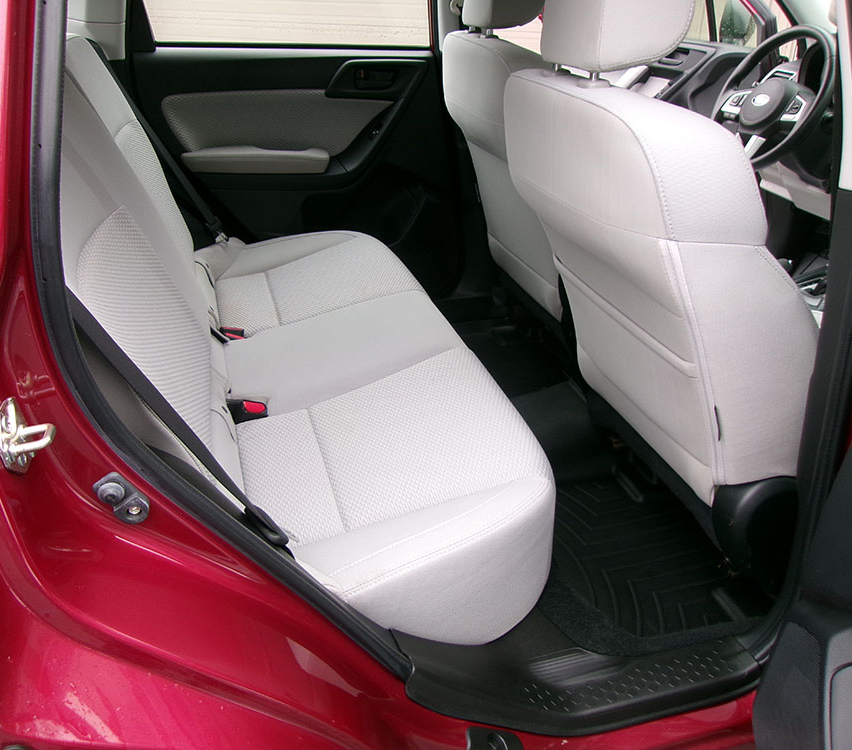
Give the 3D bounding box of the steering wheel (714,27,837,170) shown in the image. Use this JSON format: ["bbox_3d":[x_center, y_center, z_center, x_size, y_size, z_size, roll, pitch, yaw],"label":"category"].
[{"bbox_3d":[0.890,-0.703,2.007,0.099,0.377,0.377,15,21,-25],"label":"steering wheel"}]

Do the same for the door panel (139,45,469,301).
[{"bbox_3d":[-0.308,-0.512,2.102,0.861,0.683,0.129,-6,29,-16],"label":"door panel"}]

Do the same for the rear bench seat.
[{"bbox_3d":[-0.318,-0.193,1.442,0.812,0.772,1.287,-6,29,-16],"label":"rear bench seat"}]

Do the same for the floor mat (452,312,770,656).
[{"bbox_3d":[0.240,0.109,1.784,0.475,0.109,1.307,-6,29,-16],"label":"floor mat"}]

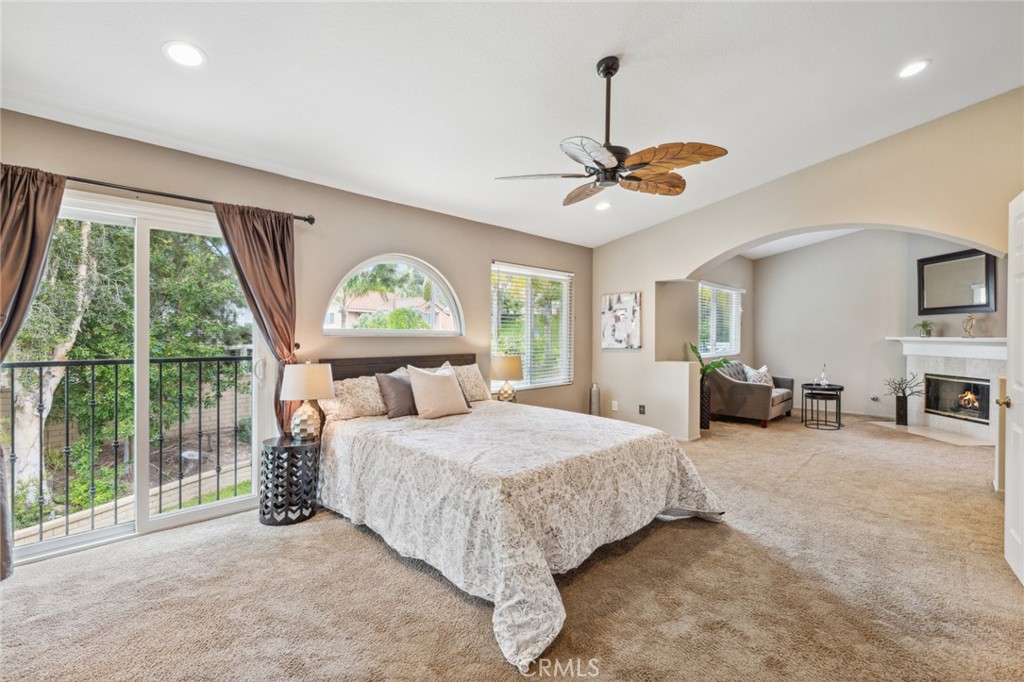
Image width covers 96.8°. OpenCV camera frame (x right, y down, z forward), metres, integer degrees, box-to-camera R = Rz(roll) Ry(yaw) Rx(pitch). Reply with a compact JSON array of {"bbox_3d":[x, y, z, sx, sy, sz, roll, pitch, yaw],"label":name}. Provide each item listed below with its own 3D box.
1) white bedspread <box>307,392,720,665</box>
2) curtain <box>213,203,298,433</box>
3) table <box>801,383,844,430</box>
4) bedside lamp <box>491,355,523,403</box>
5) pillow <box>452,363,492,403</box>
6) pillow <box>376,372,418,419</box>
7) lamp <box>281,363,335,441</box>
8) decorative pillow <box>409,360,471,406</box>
[{"bbox_3d":[-0.044,0.922,3.312,2.040,0.640,2.260,0,1,-45],"label":"white bedspread"},{"bbox_3d":[-1.846,0.139,3.315,0.580,2.200,0.160,0,1,-45],"label":"curtain"},{"bbox_3d":[4.448,0.947,6.539,0.600,0.545,0.530,0,1,-45],"label":"table"},{"bbox_3d":[-0.054,0.418,4.844,0.360,0.565,0.360,0,1,0],"label":"bedside lamp"},{"bbox_3d":[-0.500,0.430,4.446,0.630,0.450,0.170,0,-26,-45],"label":"pillow"},{"bbox_3d":[-0.869,0.425,3.867,0.460,0.450,0.160,0,-34,-45],"label":"pillow"},{"bbox_3d":[-1.506,0.430,3.339,0.360,0.565,0.360,0,1,-45],"label":"lamp"},{"bbox_3d":[-0.622,0.401,3.888,0.480,0.470,0.160,0,-30,-45],"label":"decorative pillow"}]

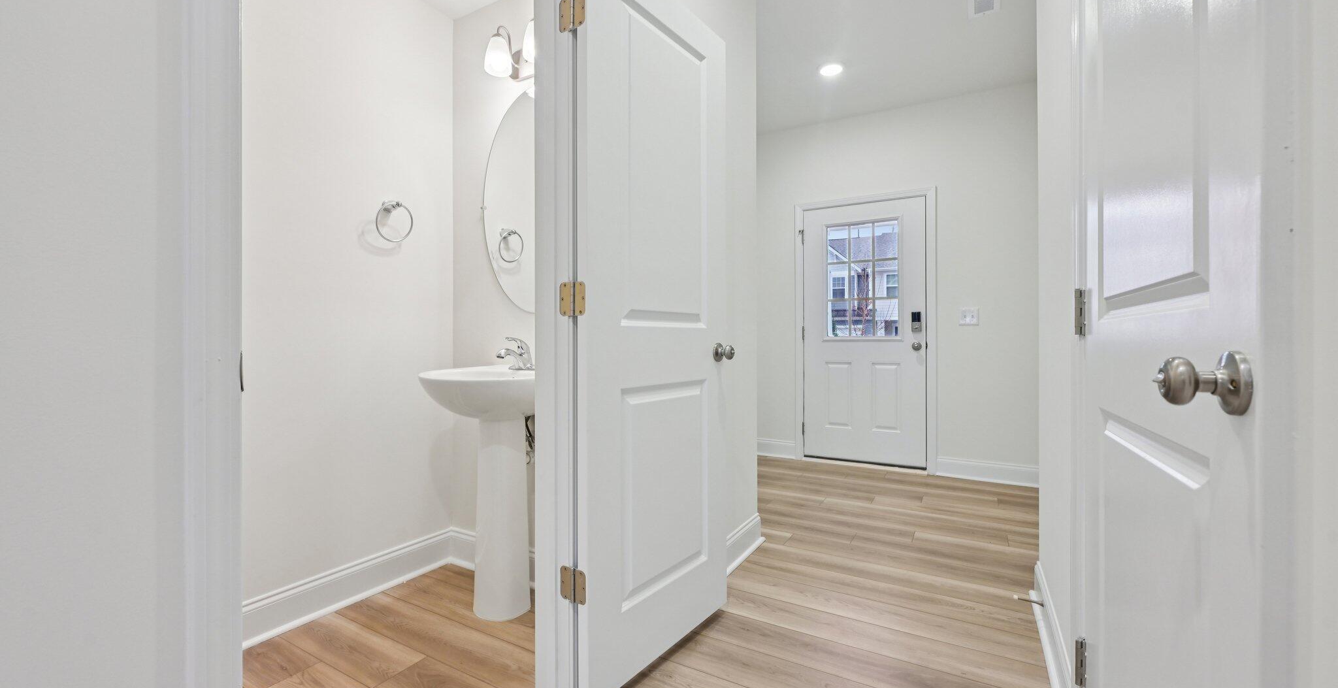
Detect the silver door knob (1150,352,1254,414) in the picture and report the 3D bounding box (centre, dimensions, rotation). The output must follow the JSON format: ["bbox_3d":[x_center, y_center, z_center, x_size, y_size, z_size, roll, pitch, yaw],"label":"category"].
[{"bbox_3d":[0.536,0.039,0.532,0.066,0.065,0.065,0,1,29],"label":"silver door knob"}]

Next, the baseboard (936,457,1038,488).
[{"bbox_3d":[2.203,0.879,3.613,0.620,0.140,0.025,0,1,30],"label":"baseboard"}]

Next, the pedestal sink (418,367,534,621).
[{"bbox_3d":[-0.650,0.529,1.859,0.560,0.864,0.490,0,1,30],"label":"pedestal sink"}]

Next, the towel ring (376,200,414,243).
[{"bbox_3d":[-1.085,-0.481,2.048,0.070,0.165,0.155,0,1,30],"label":"towel ring"}]

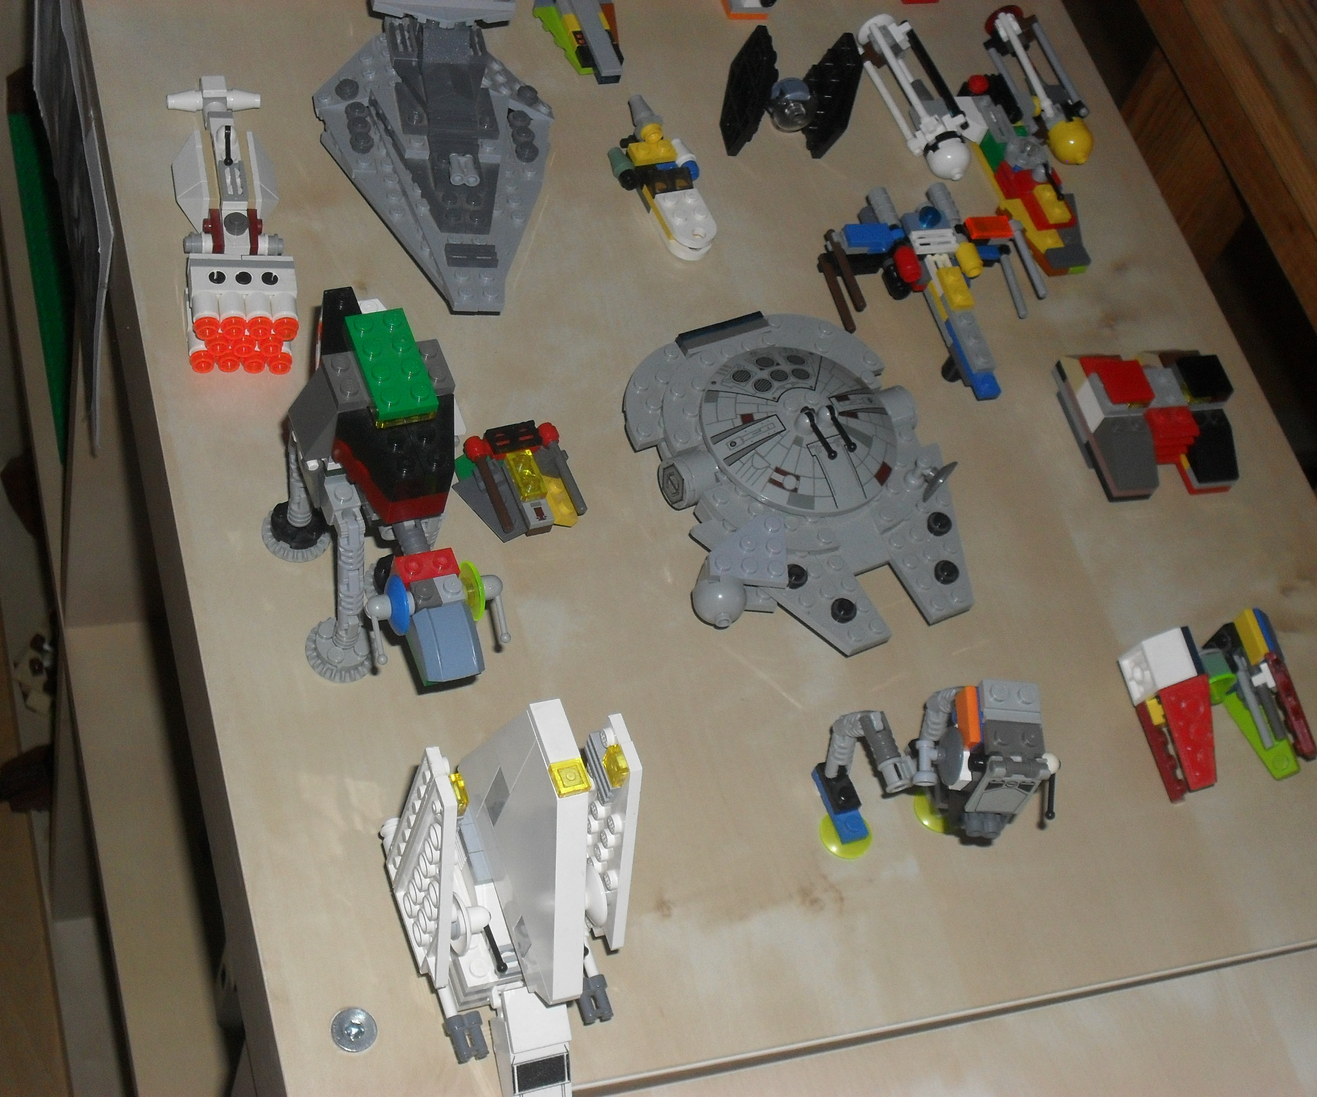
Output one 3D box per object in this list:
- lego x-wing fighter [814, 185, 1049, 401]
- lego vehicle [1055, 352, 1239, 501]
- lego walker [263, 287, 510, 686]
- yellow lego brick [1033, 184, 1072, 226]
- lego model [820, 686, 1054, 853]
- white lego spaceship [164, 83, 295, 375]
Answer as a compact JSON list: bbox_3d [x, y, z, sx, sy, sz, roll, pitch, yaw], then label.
[{"bbox_3d":[0.097,-0.087,0.702,0.073,0.031,0.082,-9,60,-20],"label":"lego x-wing fighter"},{"bbox_3d":[0.168,-0.045,0.700,0.057,0.019,0.057,-8,60,-19],"label":"lego vehicle"},{"bbox_3d":[-0.073,-0.010,0.563,0.049,0.108,0.094,-12,61,-21],"label":"lego walker"},{"bbox_3d":[0.140,-0.123,0.739,0.008,0.005,0.016,-14,62,-22],"label":"yellow lego brick"},{"bbox_3d":[0.081,0.063,0.587,0.063,0.053,0.040,-2,58,-15],"label":"lego model"},{"bbox_3d":[-0.136,-0.108,0.660,0.034,0.027,0.116,-3,58,-16],"label":"white lego spaceship"}]

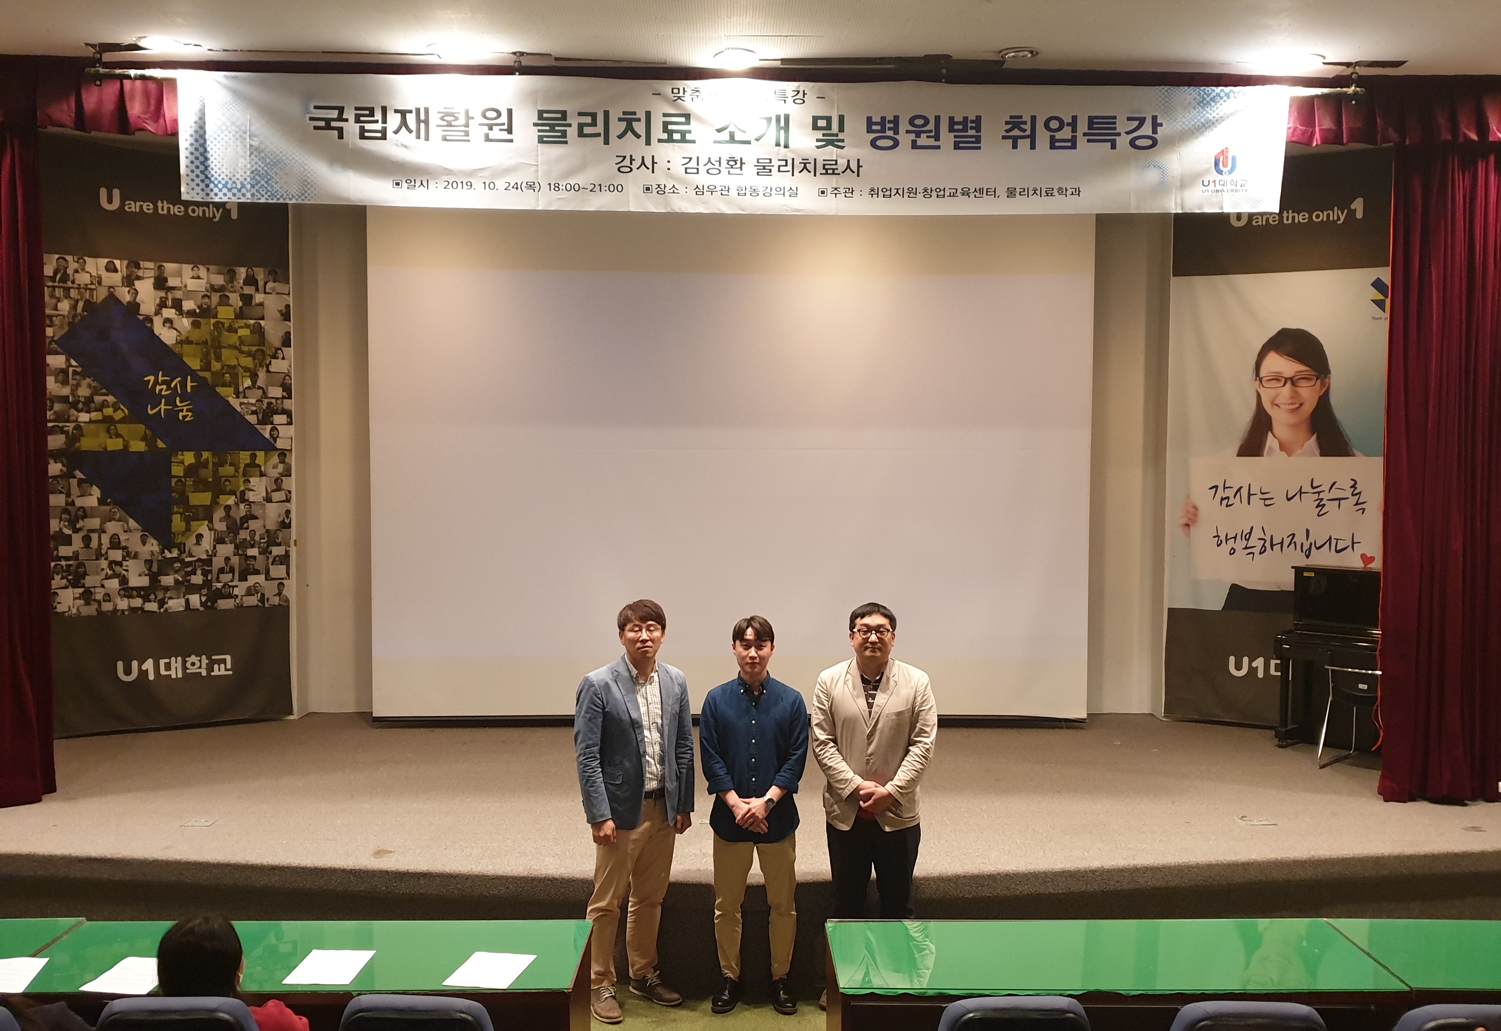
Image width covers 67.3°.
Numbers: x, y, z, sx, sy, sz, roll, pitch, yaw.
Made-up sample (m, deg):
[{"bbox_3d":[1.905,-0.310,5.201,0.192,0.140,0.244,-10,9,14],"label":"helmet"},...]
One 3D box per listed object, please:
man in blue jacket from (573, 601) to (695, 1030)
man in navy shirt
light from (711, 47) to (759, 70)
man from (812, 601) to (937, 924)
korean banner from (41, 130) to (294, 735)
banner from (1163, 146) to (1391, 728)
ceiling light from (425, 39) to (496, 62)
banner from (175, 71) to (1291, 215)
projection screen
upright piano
[{"bbox_3d":[-0.503,1.260,4.916,0.500,1.787,0.330,-1,3,-20],"label":"man in blue jacket"},{"bbox_3d":[0.018,1.295,4.979,0.470,1.709,0.320,0,3,0],"label":"man in navy shirt"},{"bbox_3d":[-0.078,-2.382,5.917,0.250,0.060,0.250,0,3,0],"label":"light"},{"bbox_3d":[0.548,1.266,4.998,0.540,1.766,0.330,0,3,2],"label":"man"},{"bbox_3d":[-4.164,-0.536,8.106,1.580,4.120,0.030,-1,3,-22],"label":"korean banner"},{"bbox_3d":[3.852,-0.507,8.026,1.600,4.080,0.030,1,3,21],"label":"banner"},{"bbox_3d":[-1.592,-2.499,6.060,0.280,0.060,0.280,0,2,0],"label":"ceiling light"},{"bbox_3d":[-0.090,-1.988,6.027,5.950,0.720,0.040,0,3,0],"label":"banner"},{"bbox_3d":[-0.140,-0.425,8.189,5.250,3.870,0.060,0,3,0],"label":"projection screen"},{"bbox_3d":[4.292,0.971,7.319,1.490,1.210,0.610,2,4,39],"label":"upright piano"}]

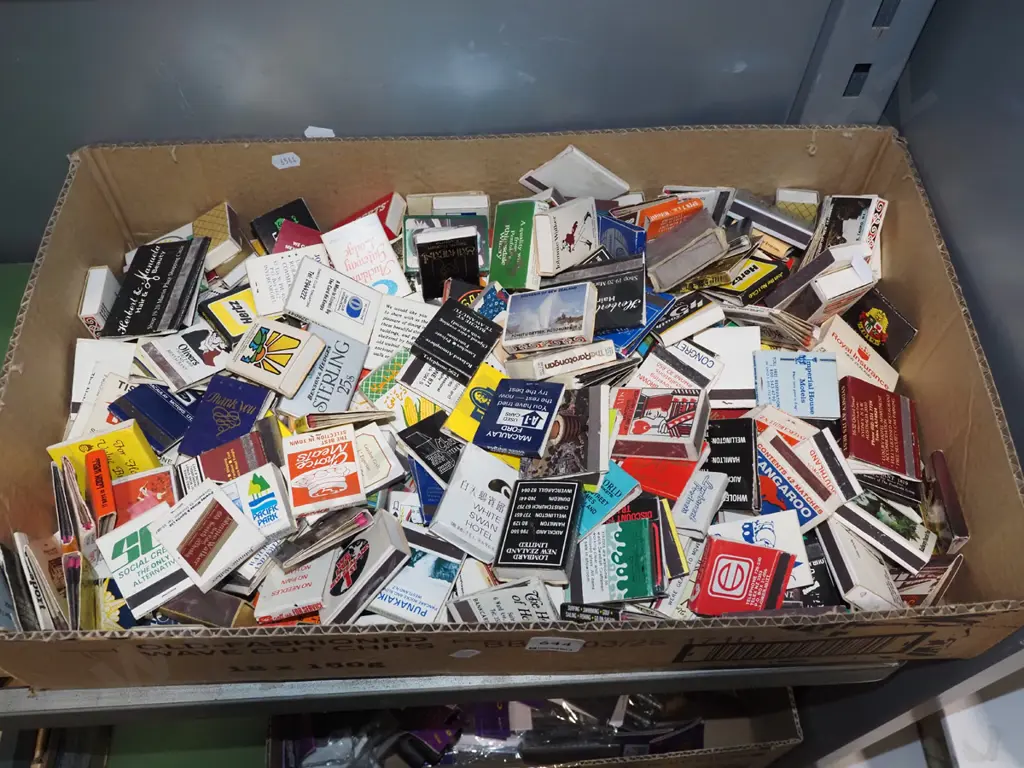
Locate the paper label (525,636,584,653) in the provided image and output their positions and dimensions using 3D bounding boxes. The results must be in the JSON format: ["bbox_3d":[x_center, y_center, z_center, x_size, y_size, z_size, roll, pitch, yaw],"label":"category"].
[{"bbox_3d":[0.021,0.128,0.462,0.027,0.017,0.001,7,55,-12],"label":"paper label"}]

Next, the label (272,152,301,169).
[{"bbox_3d":[-0.155,-0.153,0.650,0.020,0.013,0.001,-8,55,8],"label":"label"}]

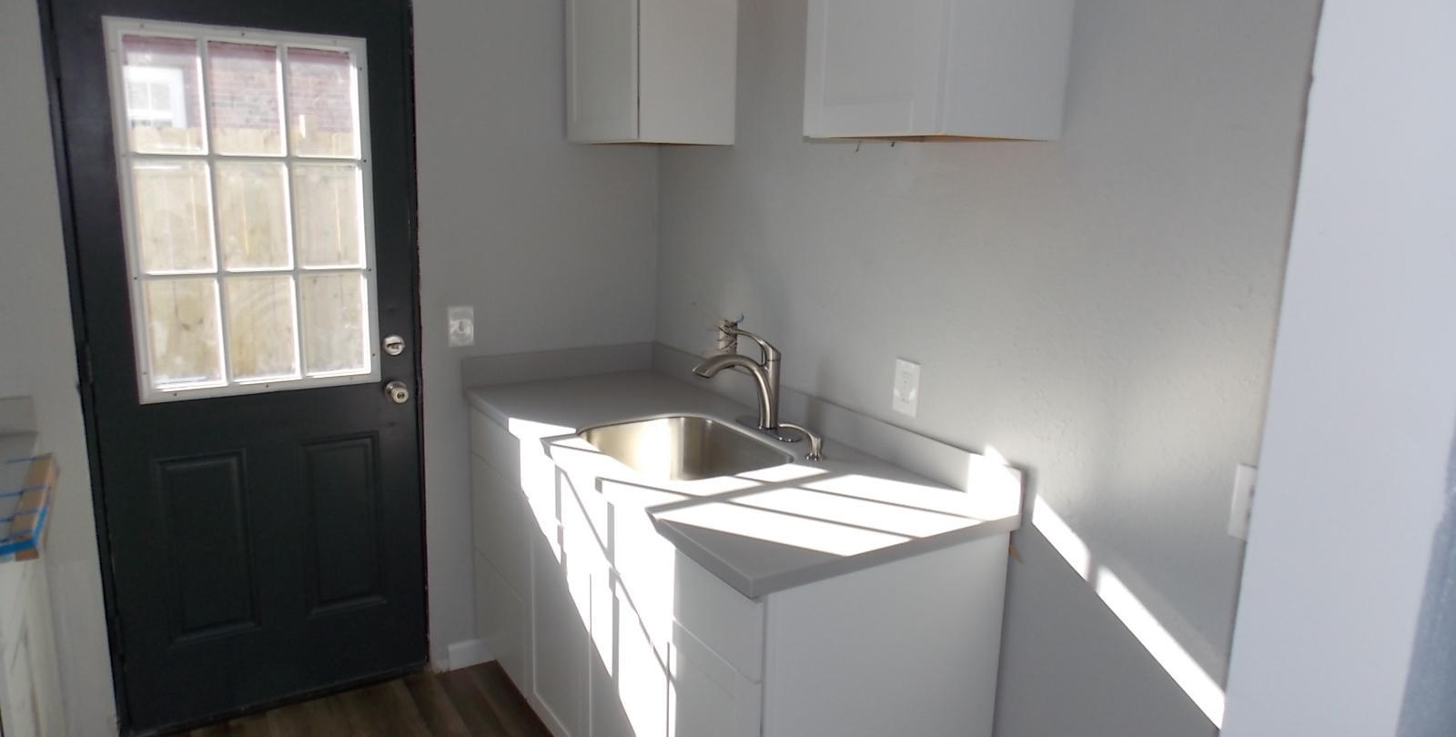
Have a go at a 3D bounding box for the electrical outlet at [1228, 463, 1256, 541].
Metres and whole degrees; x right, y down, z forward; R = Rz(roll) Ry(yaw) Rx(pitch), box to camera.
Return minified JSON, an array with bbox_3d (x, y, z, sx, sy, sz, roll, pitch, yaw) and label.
[{"bbox_3d":[0.833,0.217,1.523,0.007,0.116,0.073,-6,14,-31],"label":"electrical outlet"}]

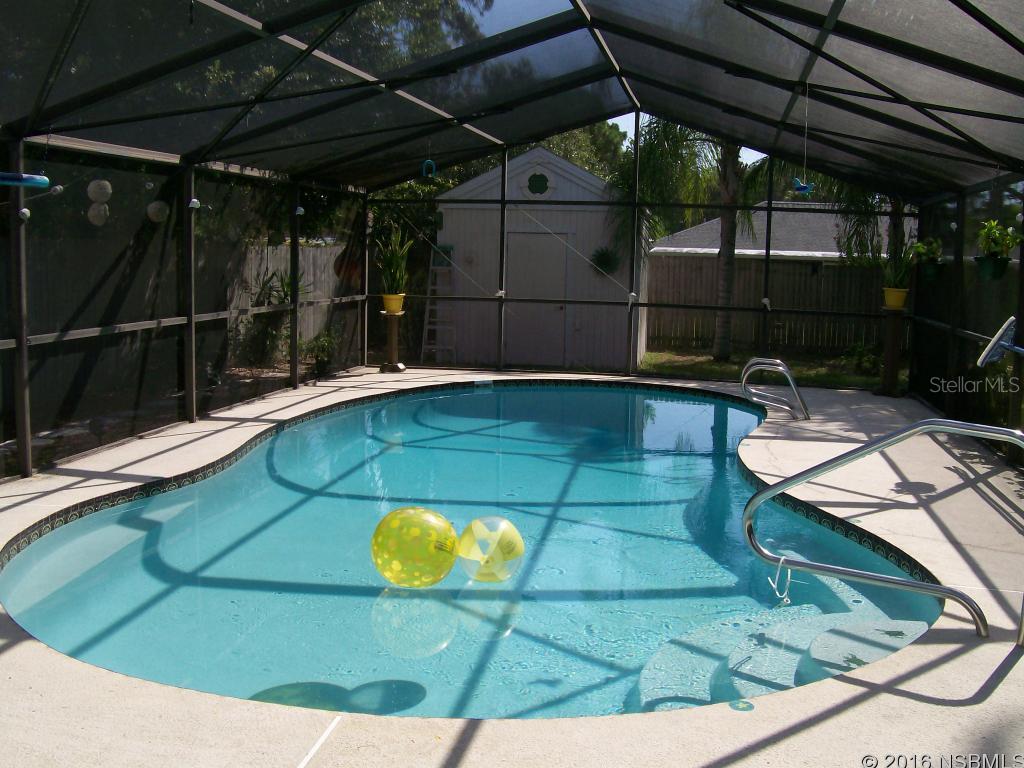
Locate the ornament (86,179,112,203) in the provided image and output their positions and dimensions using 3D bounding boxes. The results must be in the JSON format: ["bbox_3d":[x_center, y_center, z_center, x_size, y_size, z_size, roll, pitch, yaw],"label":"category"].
[{"bbox_3d":[-3.535,-1.656,9.136,0.202,0.189,0.189,3,8,11],"label":"ornament"}]

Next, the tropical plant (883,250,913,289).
[{"bbox_3d":[4.612,-1.366,12.709,0.390,0.450,0.390,3,8,11],"label":"tropical plant"}]

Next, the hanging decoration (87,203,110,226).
[{"bbox_3d":[-3.548,-1.458,9.136,0.184,0.197,0.172,3,8,11],"label":"hanging decoration"}]

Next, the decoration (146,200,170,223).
[{"bbox_3d":[-3.366,-1.640,10.125,0.209,0.209,0.200,3,8,11],"label":"decoration"}]

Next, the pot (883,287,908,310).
[{"bbox_3d":[4.577,-1.020,12.709,0.300,0.280,0.300,3,8,11],"label":"pot"}]

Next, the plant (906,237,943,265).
[{"bbox_3d":[4.551,-1.473,11.750,0.380,0.310,0.390,3,8,11],"label":"plant"}]

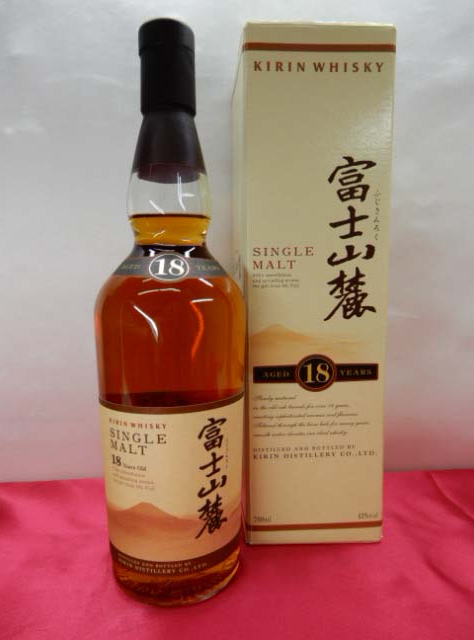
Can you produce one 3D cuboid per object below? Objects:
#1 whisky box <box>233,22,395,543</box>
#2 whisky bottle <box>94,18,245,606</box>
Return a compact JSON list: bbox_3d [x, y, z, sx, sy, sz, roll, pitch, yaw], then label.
[{"bbox_3d":[0.045,-0.017,0.311,0.087,0.306,0.094,-1,5,-4],"label":"whisky box"},{"bbox_3d":[-0.037,-0.004,0.244,0.081,0.294,0.081,-1,5,-9],"label":"whisky bottle"}]

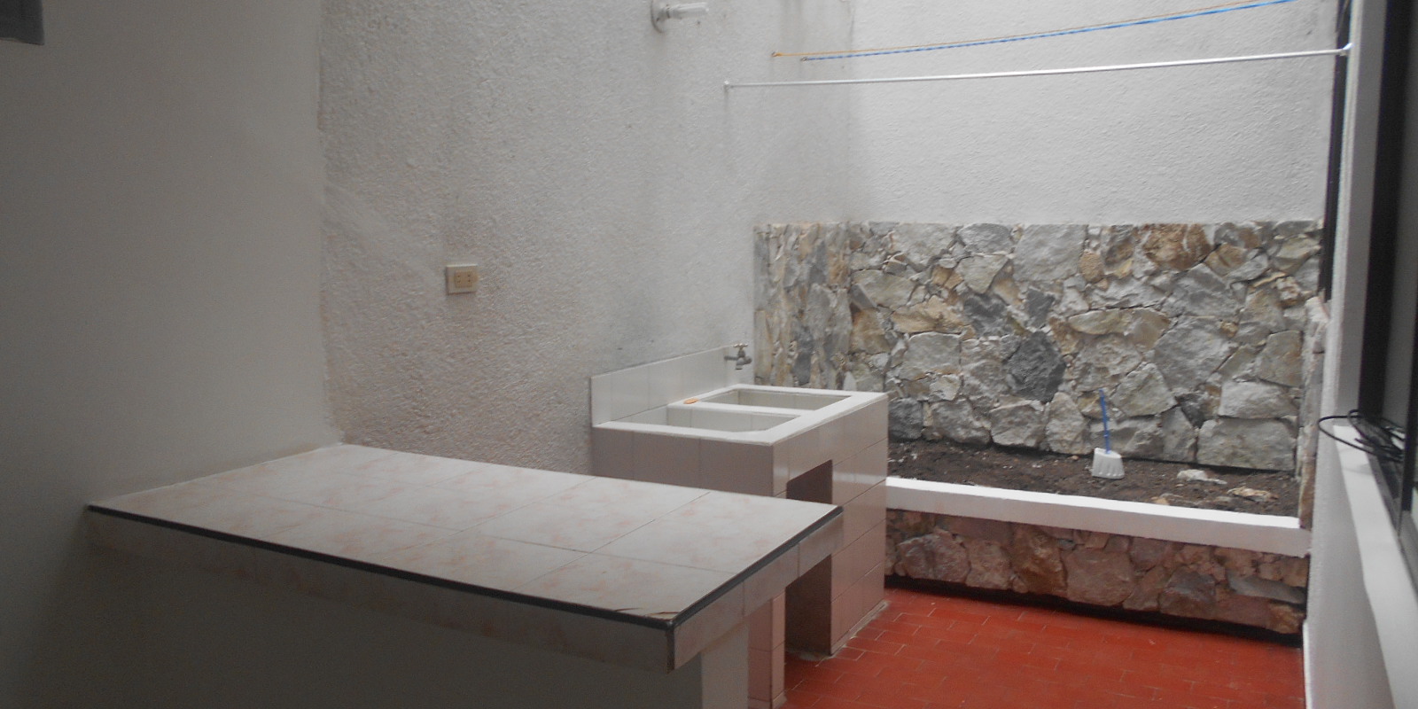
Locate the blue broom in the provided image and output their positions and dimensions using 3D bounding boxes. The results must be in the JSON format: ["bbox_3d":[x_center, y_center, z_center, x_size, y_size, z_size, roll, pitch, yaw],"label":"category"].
[{"bbox_3d":[1.590,0.319,4.296,0.135,0.355,0.055,-4,5,29],"label":"blue broom"}]

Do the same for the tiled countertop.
[{"bbox_3d":[-0.431,0.299,1.853,1.194,0.067,0.599,3,8,28],"label":"tiled countertop"}]

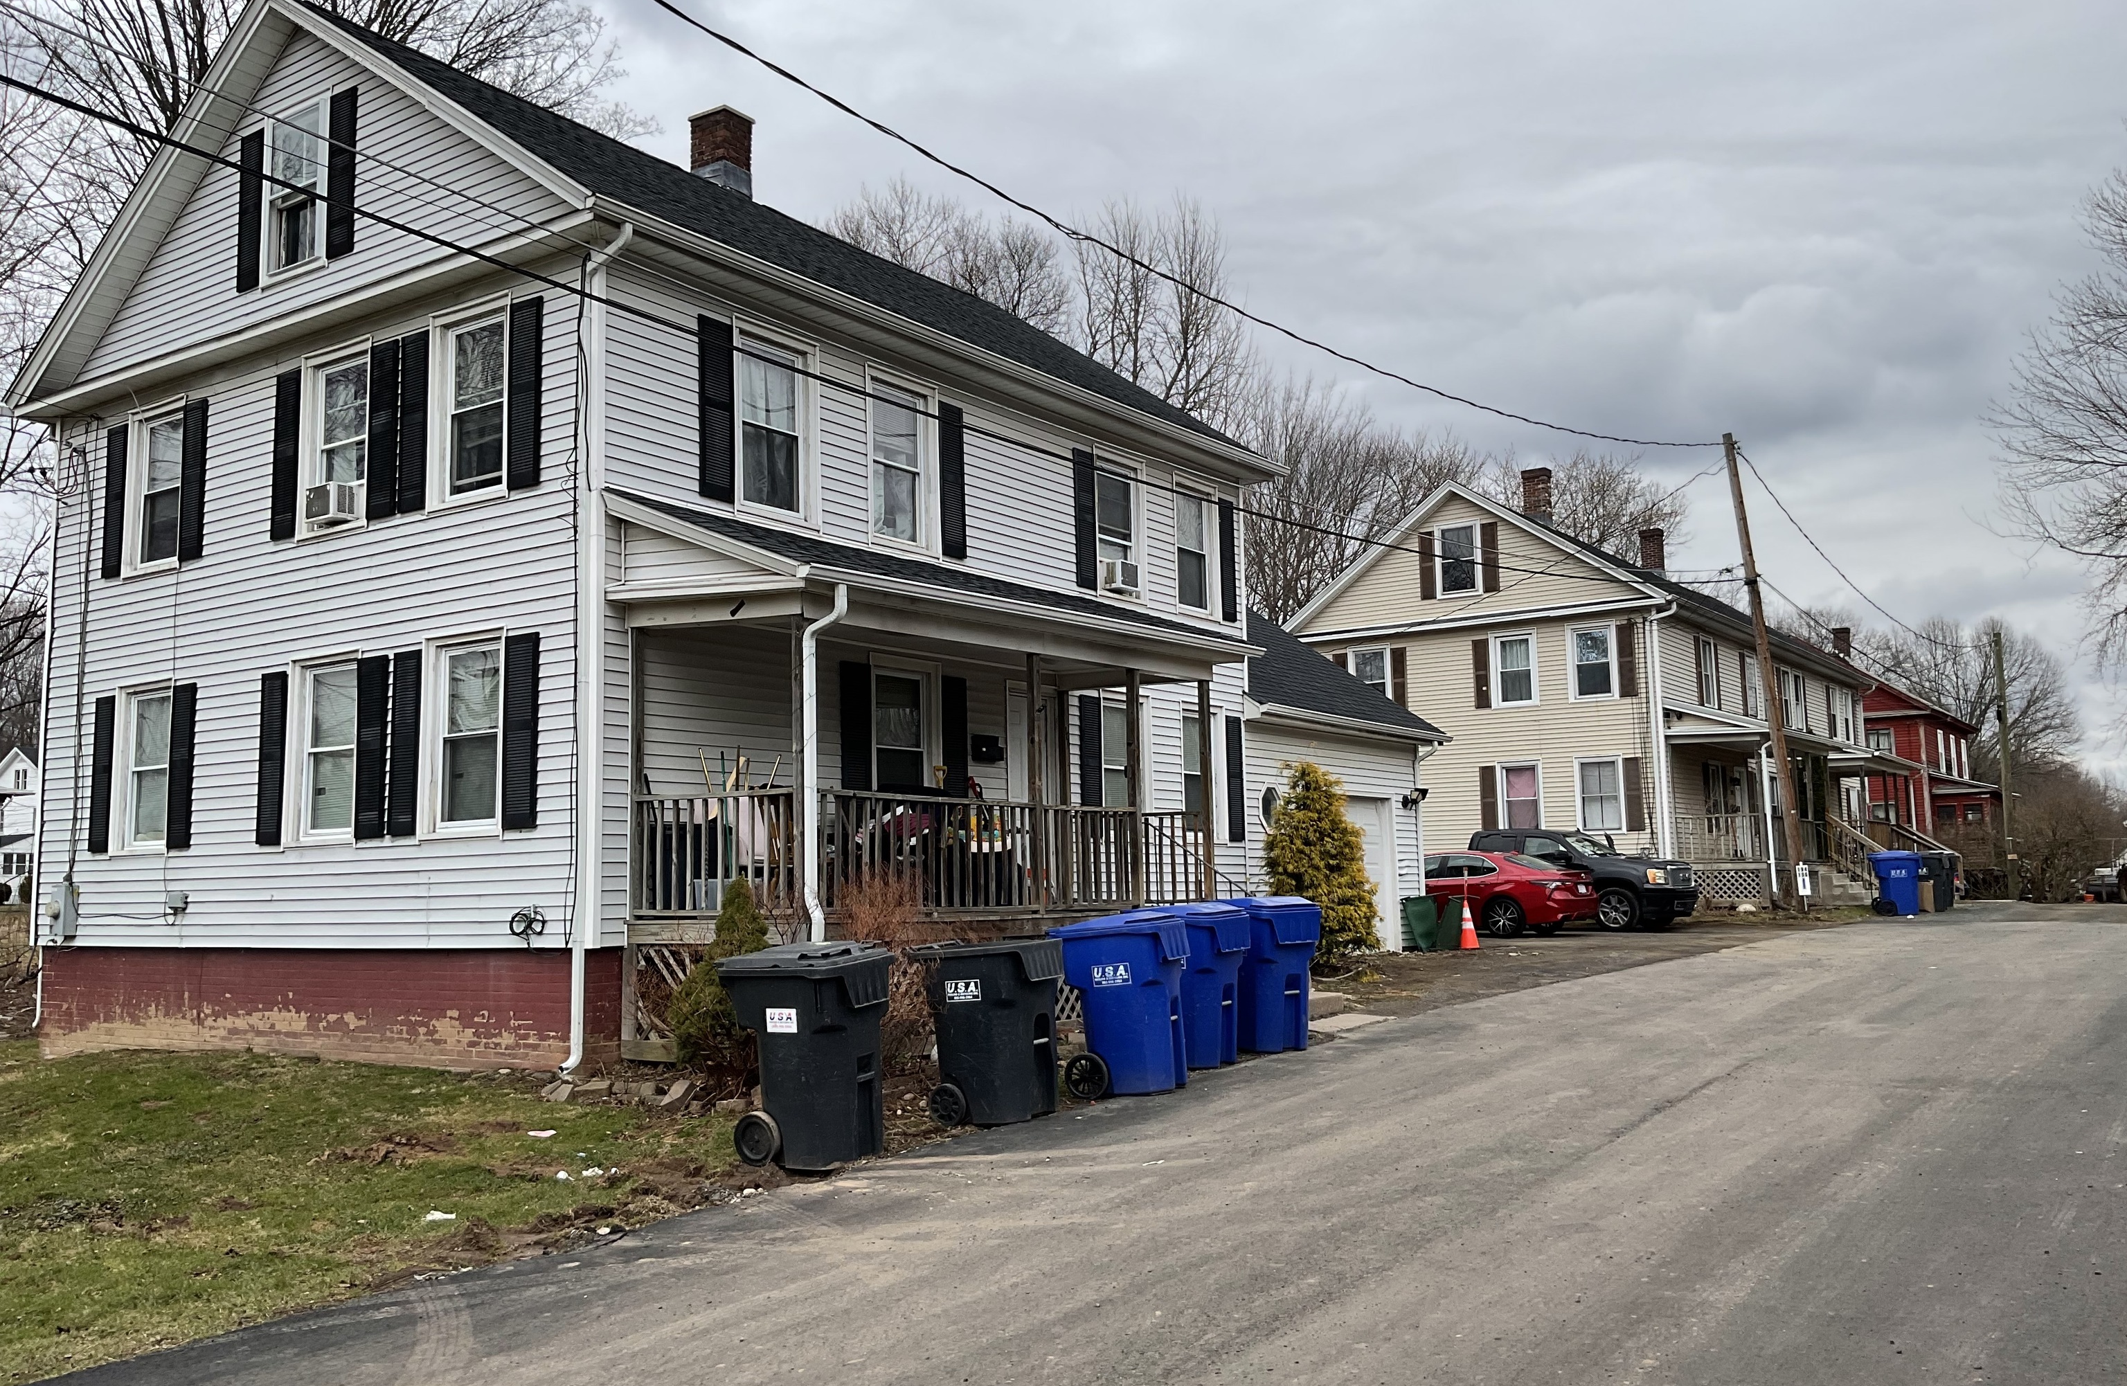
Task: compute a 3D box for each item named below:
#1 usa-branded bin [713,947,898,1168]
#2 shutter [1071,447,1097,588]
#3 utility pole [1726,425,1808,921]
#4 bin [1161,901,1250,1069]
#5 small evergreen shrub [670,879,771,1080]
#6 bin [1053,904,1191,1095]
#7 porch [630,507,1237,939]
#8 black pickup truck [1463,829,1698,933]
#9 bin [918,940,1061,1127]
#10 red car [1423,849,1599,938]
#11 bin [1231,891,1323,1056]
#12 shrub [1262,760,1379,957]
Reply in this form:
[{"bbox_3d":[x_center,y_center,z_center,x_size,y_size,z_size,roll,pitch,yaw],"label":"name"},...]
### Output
[{"bbox_3d":[-1.420,2.034,9.959,0.850,1.140,0.660,-3,-5,12],"label":"usa-branded bin"},{"bbox_3d":[0.255,-1.835,18.839,0.040,1.475,0.390,-6,-8,34],"label":"shutter"},{"bbox_3d":[12.966,-0.456,32.953,0.250,8.971,0.250,-9,-9,21],"label":"utility pole"},{"bbox_3d":[0.785,1.997,12.296,0.820,1.100,0.700,-4,-7,22],"label":"bin"},{"bbox_3d":[-2.248,1.908,11.977,0.820,1.354,0.820,-1,-7,0],"label":"small evergreen shrub"},{"bbox_3d":[0.404,2.098,11.979,0.850,1.140,0.660,-3,-5,14],"label":"bin"},{"bbox_3d":[-0.724,0.465,15.271,2.100,3.670,6.500,-6,-8,34],"label":"porch"},{"bbox_3d":[9.176,3.600,34.276,5.700,1.870,2.030,-6,-9,39],"label":"black pickup truck"},{"bbox_3d":[-0.487,2.154,11.338,0.850,1.140,0.660,-3,-5,17],"label":"bin"},{"bbox_3d":[6.635,3.503,30.864,4.885,1.445,1.840,-6,-8,34],"label":"red car"},{"bbox_3d":[1.372,2.079,13.196,0.820,1.100,0.700,-5,-8,31],"label":"bin"},{"bbox_3d":[2.909,1.939,20.333,1.350,2.336,1.350,-1,-7,0],"label":"shrub"}]

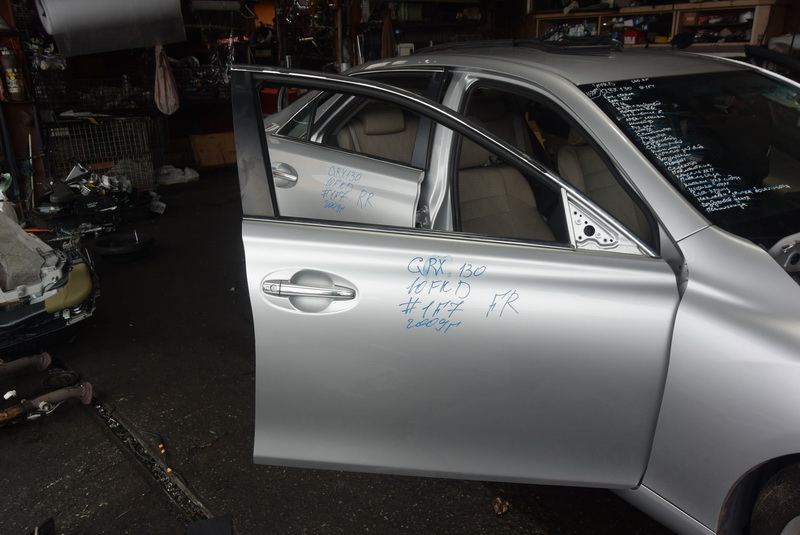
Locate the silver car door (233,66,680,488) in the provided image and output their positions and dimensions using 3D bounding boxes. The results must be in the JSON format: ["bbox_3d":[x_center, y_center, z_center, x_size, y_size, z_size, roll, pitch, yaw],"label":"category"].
[{"bbox_3d":[0.123,0.028,1.683,1.120,1.070,0.280,1,19,6],"label":"silver car door"}]

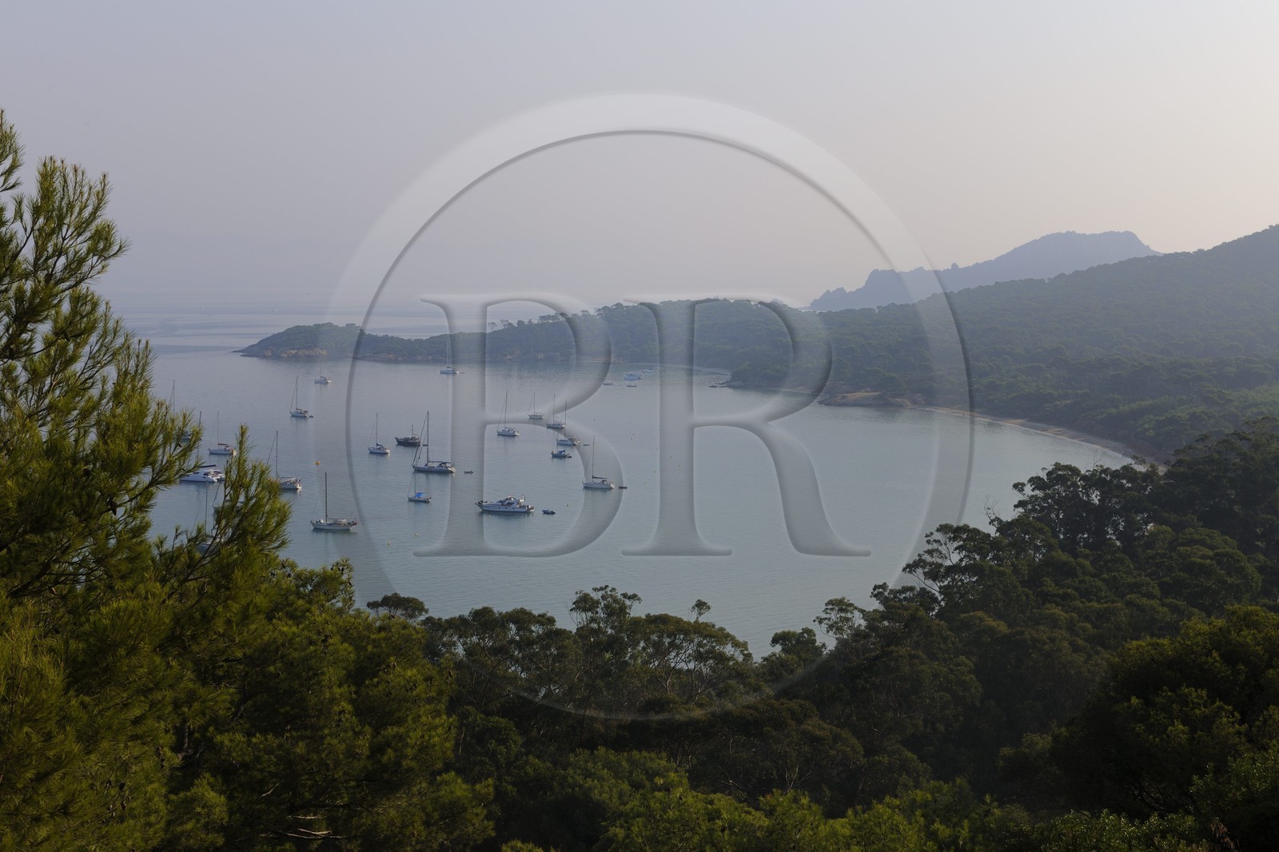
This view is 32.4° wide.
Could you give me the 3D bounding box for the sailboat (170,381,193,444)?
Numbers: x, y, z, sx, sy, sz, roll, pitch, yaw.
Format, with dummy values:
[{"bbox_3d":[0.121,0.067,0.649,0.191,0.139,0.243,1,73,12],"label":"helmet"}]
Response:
[{"bbox_3d":[-177.823,-5.783,850.000,14.300,23.500,4.400,2,4,24],"label":"sailboat"}]

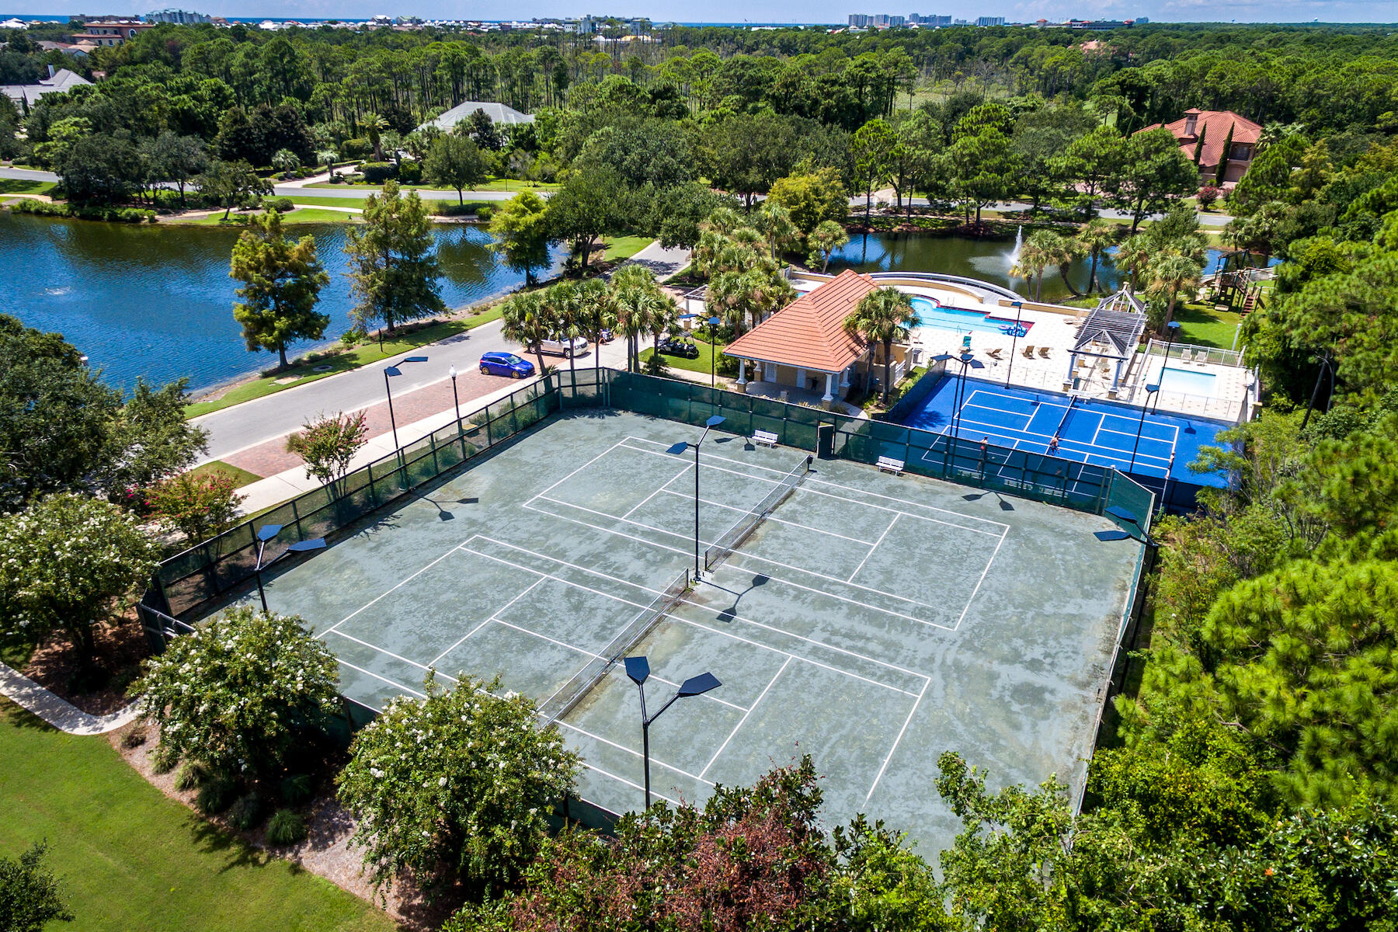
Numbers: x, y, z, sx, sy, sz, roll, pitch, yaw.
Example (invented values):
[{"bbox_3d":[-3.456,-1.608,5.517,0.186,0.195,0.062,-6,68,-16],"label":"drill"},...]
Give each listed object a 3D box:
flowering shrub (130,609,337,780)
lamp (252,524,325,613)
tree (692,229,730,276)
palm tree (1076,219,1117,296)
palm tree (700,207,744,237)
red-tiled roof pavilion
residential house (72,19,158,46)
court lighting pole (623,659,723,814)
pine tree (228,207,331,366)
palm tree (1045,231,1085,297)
[{"bbox_3d":[-16.293,8.199,27.750,6.350,5.536,6.324,17,31,28],"label":"flowering shrub"},{"bbox_3d":[-15.059,6.396,29.417,2.900,7.300,2.200,16,30,29],"label":"lamp"},{"bbox_3d":[1.390,-22.040,81.310,3.900,5.260,3.900,1,30,0],"label":"tree"},{"bbox_3d":[40.647,-21.049,78.356,3.800,7.200,3.800,13,29,24],"label":"palm tree"},{"bbox_3d":[2.519,-23.933,83.004,4.300,7.100,4.300,1,26,1],"label":"palm tree"},{"bbox_3d":[10.038,-10.915,60.140,8.556,6.898,17.547,16,31,27],"label":"red-tiled roof pavilion"},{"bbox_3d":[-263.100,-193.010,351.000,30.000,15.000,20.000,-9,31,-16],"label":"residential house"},{"bbox_3d":[-1.146,9.650,23.480,3.211,7.878,2.312,17,31,29],"label":"court lighting pole"},{"bbox_3d":[-31.290,-12.590,57.520,6.700,11.780,6.700,-13,32,-22],"label":"pine tree"},{"bbox_3d":[38.652,-21.196,81.670,4.300,6.686,4.300,14,32,22],"label":"palm tree"}]

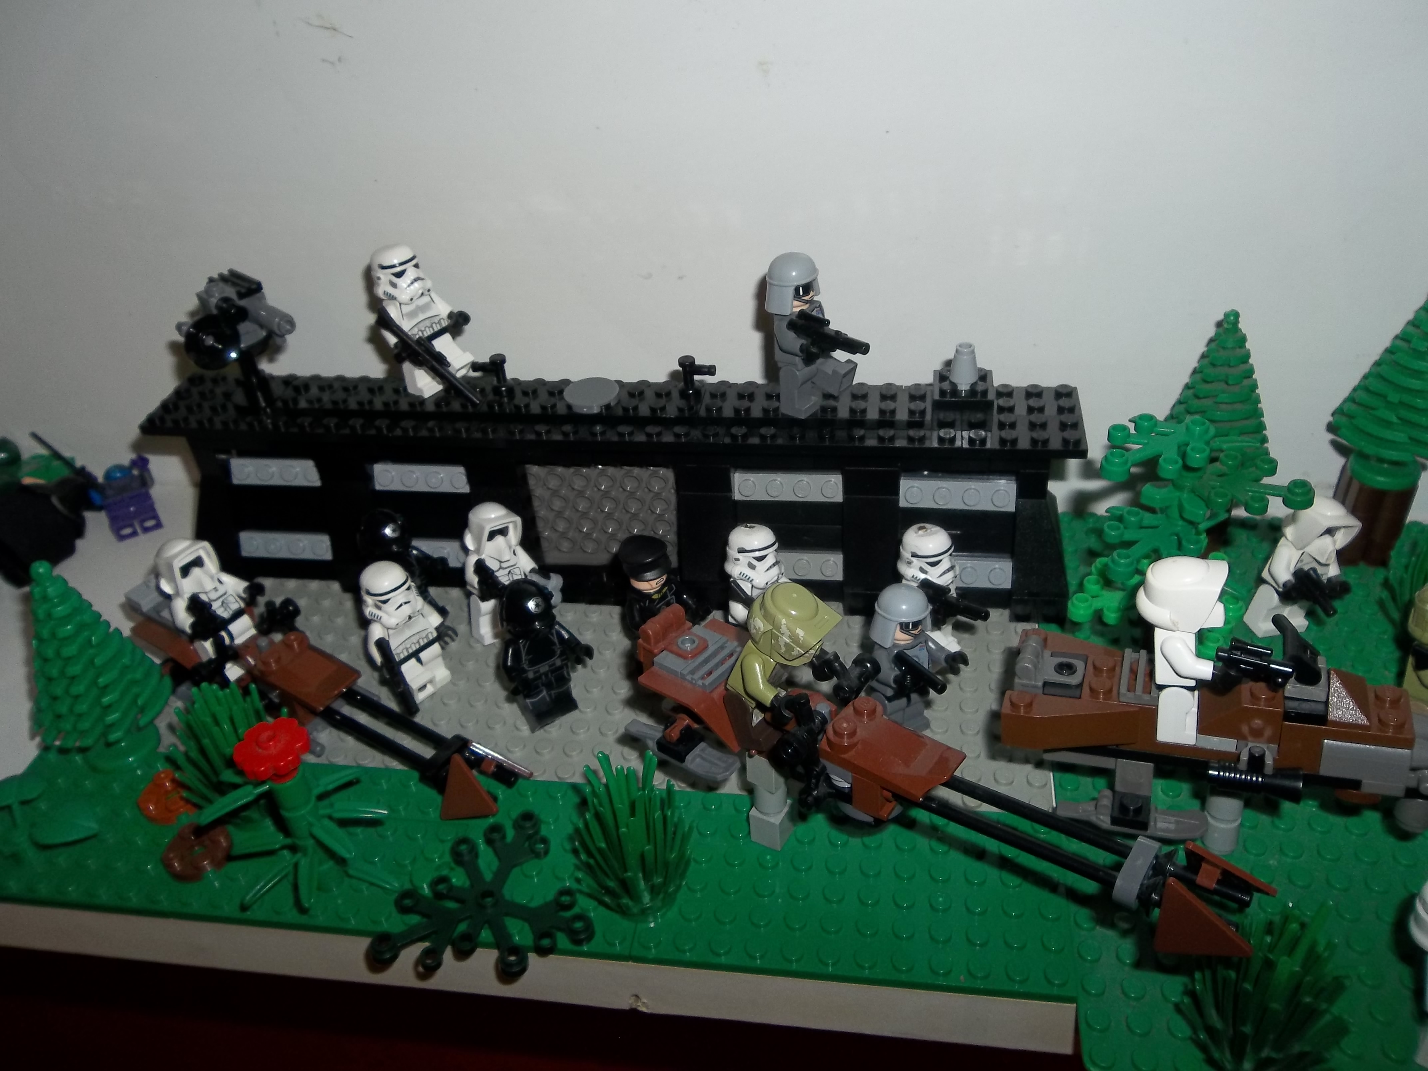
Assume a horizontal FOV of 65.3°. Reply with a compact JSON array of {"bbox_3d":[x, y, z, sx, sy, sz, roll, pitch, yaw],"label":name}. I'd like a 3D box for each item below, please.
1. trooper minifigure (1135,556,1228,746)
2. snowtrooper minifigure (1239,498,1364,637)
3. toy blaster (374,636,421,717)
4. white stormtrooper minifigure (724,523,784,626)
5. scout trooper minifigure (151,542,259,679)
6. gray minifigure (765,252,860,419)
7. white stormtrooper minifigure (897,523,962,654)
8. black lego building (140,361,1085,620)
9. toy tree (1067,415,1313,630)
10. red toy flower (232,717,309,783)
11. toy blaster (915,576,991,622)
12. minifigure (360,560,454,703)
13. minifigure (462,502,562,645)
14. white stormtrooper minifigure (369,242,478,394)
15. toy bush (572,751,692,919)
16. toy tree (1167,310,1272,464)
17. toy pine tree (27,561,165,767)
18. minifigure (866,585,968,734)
[{"bbox_3d":[0.100,0.023,0.236,0.020,0.043,0.024,5,36,25],"label":"trooper minifigure"},{"bbox_3d":[0.161,0.009,0.303,0.023,0.042,0.017,-6,35,-16],"label":"snowtrooper minifigure"},{"bbox_3d":[-0.088,0.039,0.308,0.009,0.026,0.005,9,36,41],"label":"toy blaster"},{"bbox_3d":[0.012,0.018,0.312,0.016,0.041,0.023,24,43,39],"label":"white stormtrooper minifigure"},{"bbox_3d":[-0.145,0.021,0.325,0.019,0.042,0.025,5,33,43],"label":"scout trooper minifigure"},{"bbox_3d":[0.026,-0.053,0.300,0.020,0.041,0.023,16,40,35],"label":"gray minifigure"},{"bbox_3d":[0.060,0.015,0.307,0.024,0.043,0.018,-11,36,-8],"label":"white stormtrooper minifigure"},{"bbox_3d":[-0.033,-0.014,0.340,0.272,0.069,0.033,2,37,9],"label":"black lego building"},{"bbox_3d":[0.126,-0.002,0.300,0.056,0.071,0.048,2,36,9],"label":"toy tree"},{"bbox_3d":[-0.100,0.050,0.253,0.017,0.009,0.017,2,37,9],"label":"red toy flower"},{"bbox_3d":[0.064,0.019,0.300,0.024,0.012,0.006,30,48,30],"label":"toy blaster"},{"bbox_3d":[-0.086,0.027,0.309,0.018,0.043,0.024,18,38,36],"label":"minifigure"},{"bbox_3d":[-0.063,0.010,0.330,0.024,0.043,0.019,-30,41,-33],"label":"minifigure"},{"bbox_3d":[-0.084,-0.062,0.324,0.019,0.041,0.025,16,40,33],"label":"white stormtrooper minifigure"},{"bbox_3d":[-0.018,0.068,0.251,0.026,0.039,0.026,2,36,9],"label":"toy bush"},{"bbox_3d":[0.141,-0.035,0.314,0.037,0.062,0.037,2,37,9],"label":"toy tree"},{"bbox_3d":[-0.166,0.034,0.295,0.031,0.063,0.031,2,36,9],"label":"toy pine tree"},{"bbox_3d":[0.050,0.033,0.285,0.024,0.042,0.019,-19,37,-22],"label":"minifigure"}]

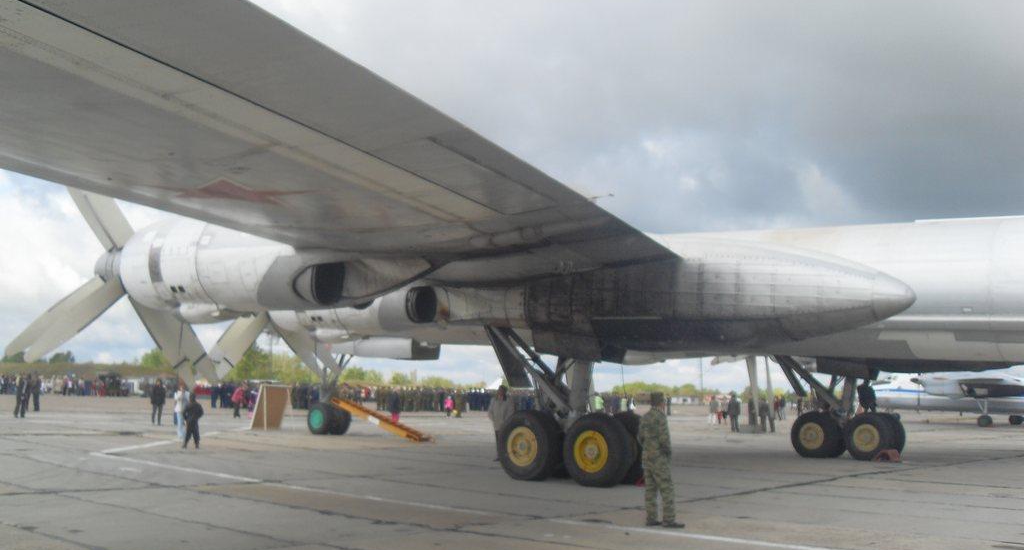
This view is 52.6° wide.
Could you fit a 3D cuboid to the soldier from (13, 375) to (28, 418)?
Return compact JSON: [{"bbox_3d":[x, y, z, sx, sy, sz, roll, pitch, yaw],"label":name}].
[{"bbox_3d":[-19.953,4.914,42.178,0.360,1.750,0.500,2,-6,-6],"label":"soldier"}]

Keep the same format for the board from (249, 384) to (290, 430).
[{"bbox_3d":[-8.644,4.787,37.383,0.750,1.620,1.200,-4,-8,40],"label":"board"}]

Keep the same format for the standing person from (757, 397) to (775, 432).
[{"bbox_3d":[11.934,6.606,48.732,0.620,1.580,0.420,1,-6,6],"label":"standing person"}]

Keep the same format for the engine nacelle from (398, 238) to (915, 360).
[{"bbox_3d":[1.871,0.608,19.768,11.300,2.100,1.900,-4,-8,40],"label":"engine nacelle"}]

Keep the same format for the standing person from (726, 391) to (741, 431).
[{"bbox_3d":[10.181,6.317,47.564,0.560,1.800,0.380,1,-6,8],"label":"standing person"}]

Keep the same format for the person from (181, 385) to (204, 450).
[{"bbox_3d":[-7.933,3.608,25.939,0.560,1.480,0.360,5,-7,-26],"label":"person"}]

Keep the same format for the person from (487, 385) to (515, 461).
[{"bbox_3d":[-0.248,3.566,24.804,0.620,1.770,0.400,-3,-8,37],"label":"person"}]

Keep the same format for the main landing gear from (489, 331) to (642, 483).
[{"bbox_3d":[1.016,2.497,20.242,3.500,3.000,1.550,-4,-8,40],"label":"main landing gear"}]

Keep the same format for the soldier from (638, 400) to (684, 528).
[{"bbox_3d":[2.015,2.466,13.881,0.360,1.750,0.520,5,-7,-32],"label":"soldier"}]

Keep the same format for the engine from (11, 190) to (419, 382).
[{"bbox_3d":[-4.749,-0.265,17.938,8.900,4.400,4.500,-4,-8,41],"label":"engine"}]

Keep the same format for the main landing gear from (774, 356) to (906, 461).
[{"bbox_3d":[9.232,3.746,29.662,3.500,3.000,1.550,-4,-8,40],"label":"main landing gear"}]

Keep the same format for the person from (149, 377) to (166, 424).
[{"bbox_3d":[-12.955,4.656,38.002,0.560,1.690,0.360,0,-6,11],"label":"person"}]

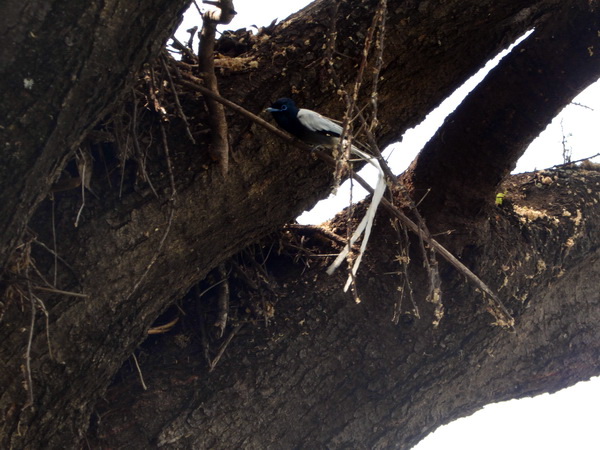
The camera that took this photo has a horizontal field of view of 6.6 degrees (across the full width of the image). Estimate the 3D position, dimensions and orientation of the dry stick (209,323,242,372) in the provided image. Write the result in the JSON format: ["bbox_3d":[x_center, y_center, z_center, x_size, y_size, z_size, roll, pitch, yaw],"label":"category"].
[{"bbox_3d":[-0.097,0.159,6.760,0.008,0.077,0.008,34,-15,0],"label":"dry stick"}]

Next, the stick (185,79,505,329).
[{"bbox_3d":[0.067,-0.039,6.600,0.528,0.033,0.030,37,0,9],"label":"stick"}]

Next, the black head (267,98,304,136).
[{"bbox_3d":[-0.018,-0.137,6.600,0.047,0.045,0.028,0,-20,0],"label":"black head"}]

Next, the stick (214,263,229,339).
[{"bbox_3d":[-0.103,0.099,6.800,0.013,0.099,0.013,2,0,0],"label":"stick"}]

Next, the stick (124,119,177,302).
[{"bbox_3d":[-0.181,-0.015,6.550,0.038,0.236,0.025,10,0,0],"label":"stick"}]

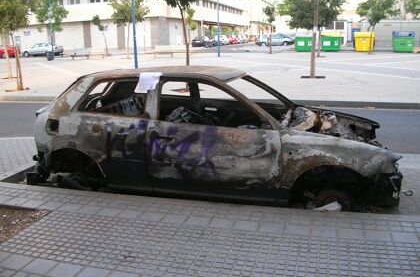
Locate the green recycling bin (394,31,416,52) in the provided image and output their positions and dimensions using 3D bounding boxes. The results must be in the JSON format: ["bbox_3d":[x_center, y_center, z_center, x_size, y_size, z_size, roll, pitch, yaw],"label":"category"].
[{"bbox_3d":[15.663,-7.771,34.200,1.680,1.680,1.300,2,14,15],"label":"green recycling bin"}]

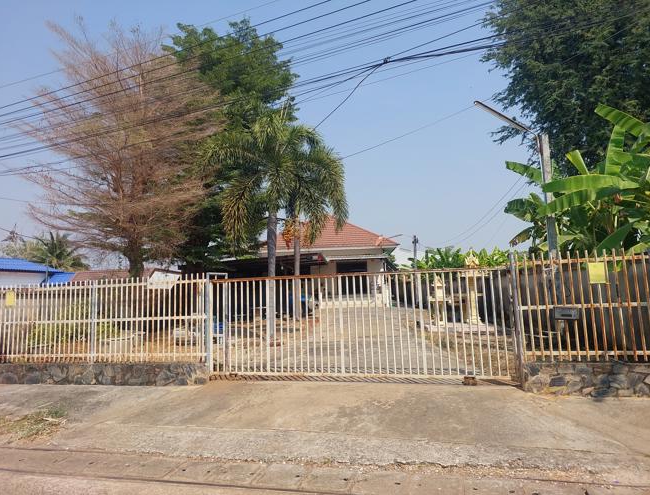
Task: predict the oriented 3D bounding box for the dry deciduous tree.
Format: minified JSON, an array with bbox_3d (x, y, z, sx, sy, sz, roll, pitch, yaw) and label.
[{"bbox_3d":[-6.555,-2.220,13.979,6.400,9.970,6.200,1,-8,-25],"label":"dry deciduous tree"}]

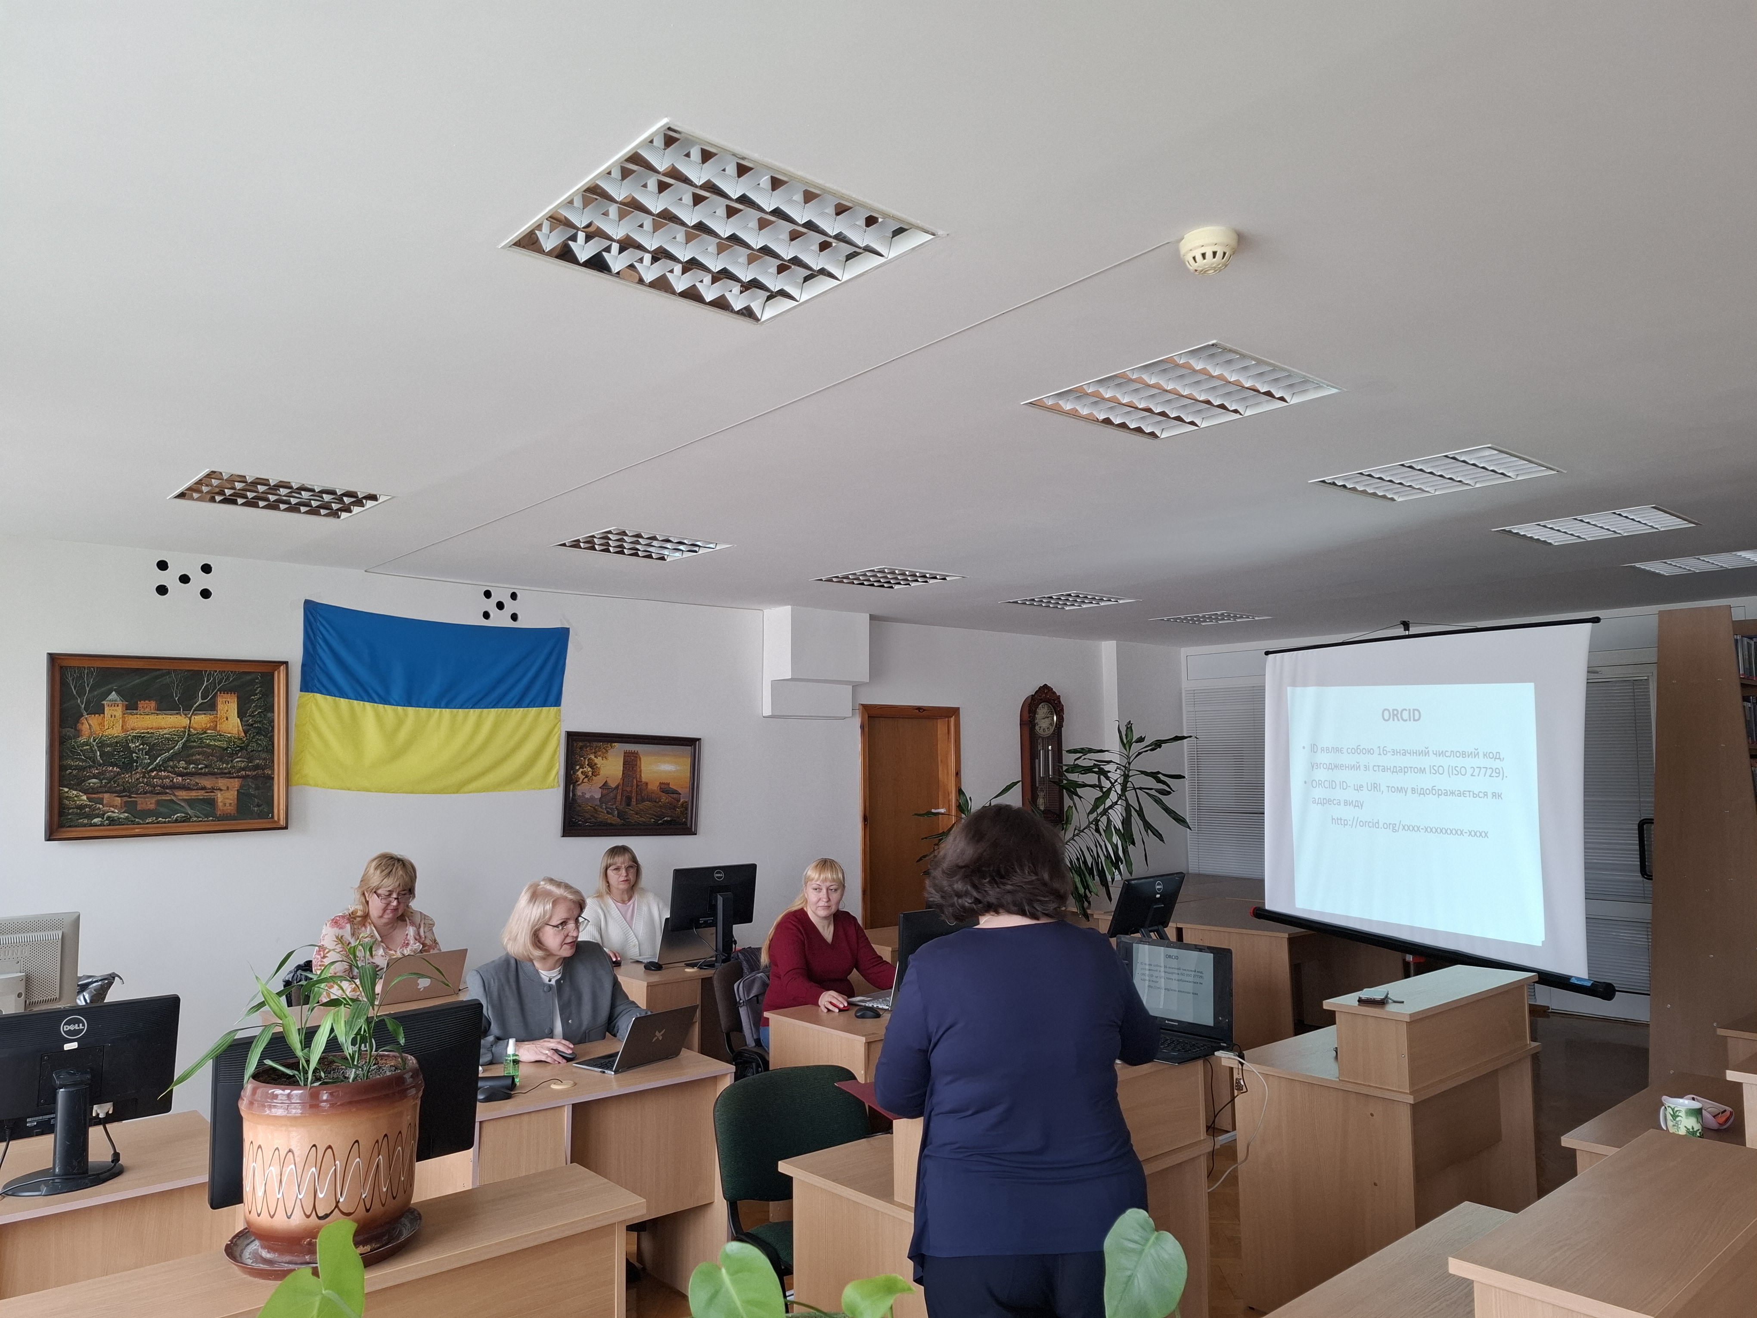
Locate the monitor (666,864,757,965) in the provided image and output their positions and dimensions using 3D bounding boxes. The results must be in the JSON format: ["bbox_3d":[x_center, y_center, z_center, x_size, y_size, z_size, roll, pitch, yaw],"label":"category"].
[{"bbox_3d":[-0.745,1.194,5.429,0.469,0.454,0.192,4,-6,-41],"label":"monitor"}]

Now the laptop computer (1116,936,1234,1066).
[{"bbox_3d":[0.690,0.872,3.012,0.270,0.240,0.360,5,-7,-44],"label":"laptop computer"}]

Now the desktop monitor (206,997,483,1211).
[{"bbox_3d":[-0.952,0.900,2.127,0.462,0.493,0.190,4,-7,-42],"label":"desktop monitor"}]

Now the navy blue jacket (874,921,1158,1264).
[{"bbox_3d":[0.277,0.854,2.340,0.550,0.650,0.360,0,-5,-6],"label":"navy blue jacket"}]

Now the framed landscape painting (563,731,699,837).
[{"bbox_3d":[-1.430,0.746,6.893,0.885,0.585,0.040,6,-8,-40],"label":"framed landscape painting"}]

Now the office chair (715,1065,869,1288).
[{"bbox_3d":[-0.151,1.565,3.071,0.520,0.840,0.570,2,-5,-20],"label":"office chair"}]

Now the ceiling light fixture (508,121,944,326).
[{"bbox_3d":[-0.301,-0.817,2.233,0.605,0.060,0.605,4,-6,-41],"label":"ceiling light fixture"}]

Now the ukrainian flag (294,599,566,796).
[{"bbox_3d":[-2.313,0.228,6.192,1.420,0.940,0.050,4,-6,-40],"label":"ukrainian flag"}]

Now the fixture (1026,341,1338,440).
[{"bbox_3d":[0.822,-0.727,3.157,0.610,0.070,0.610,4,-6,-40],"label":"fixture"}]

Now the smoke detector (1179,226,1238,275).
[{"bbox_3d":[0.626,-0.757,2.189,0.110,0.066,0.110,0,-5,0],"label":"smoke detector"}]

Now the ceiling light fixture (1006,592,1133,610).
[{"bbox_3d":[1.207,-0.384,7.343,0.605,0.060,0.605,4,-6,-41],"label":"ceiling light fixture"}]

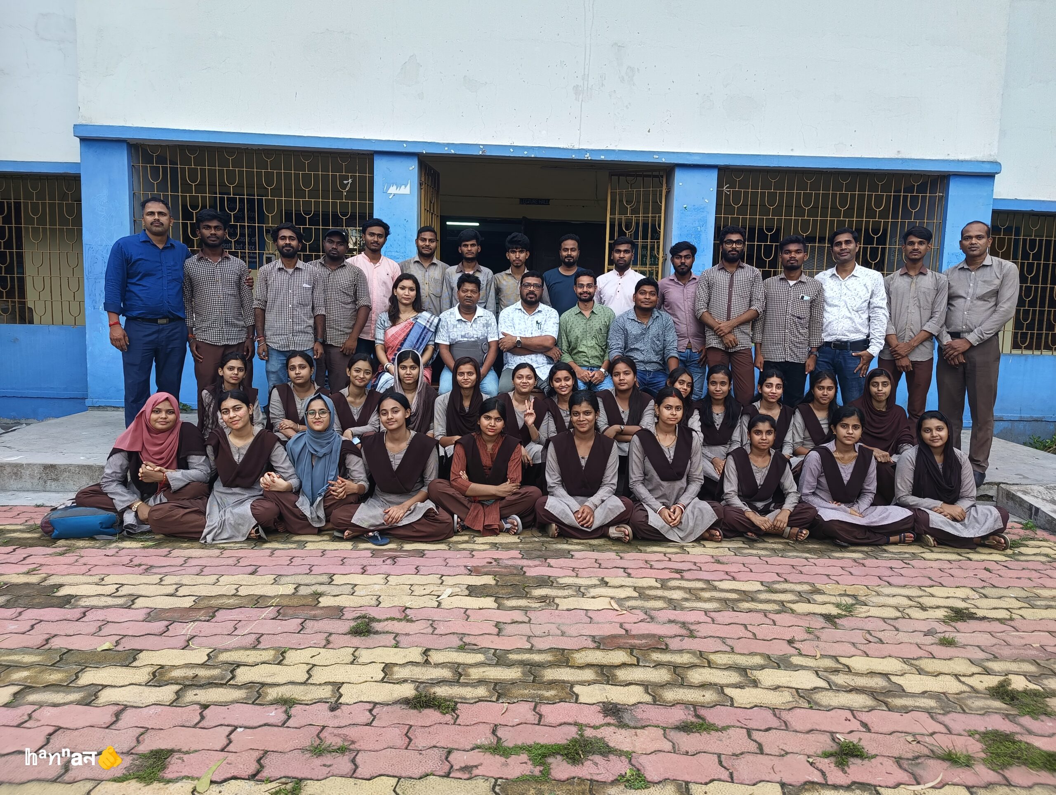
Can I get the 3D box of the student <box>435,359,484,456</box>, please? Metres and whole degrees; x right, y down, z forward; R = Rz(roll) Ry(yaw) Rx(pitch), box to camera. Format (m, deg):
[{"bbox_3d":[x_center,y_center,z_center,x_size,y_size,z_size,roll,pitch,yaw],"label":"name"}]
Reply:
[{"bbox_3d":[-0.421,0.207,4.457,0.420,0.921,0.660,1,5,-4],"label":"student"}]

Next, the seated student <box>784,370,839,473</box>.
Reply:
[{"bbox_3d":[1.839,0.276,4.521,0.460,0.889,0.620,3,6,16],"label":"seated student"}]

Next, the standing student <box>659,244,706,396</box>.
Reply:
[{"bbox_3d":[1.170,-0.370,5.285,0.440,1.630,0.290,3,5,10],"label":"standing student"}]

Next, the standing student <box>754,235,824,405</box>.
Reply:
[{"bbox_3d":[1.840,-0.327,4.936,0.470,1.645,0.290,3,5,16],"label":"standing student"}]

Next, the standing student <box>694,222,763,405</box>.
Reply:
[{"bbox_3d":[1.388,-0.356,4.916,0.490,1.665,0.320,3,6,13],"label":"standing student"}]

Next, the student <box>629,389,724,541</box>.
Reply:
[{"bbox_3d":[0.831,0.342,3.965,0.550,0.799,0.590,2,5,7],"label":"student"}]

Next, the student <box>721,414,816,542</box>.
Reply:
[{"bbox_3d":[1.373,0.429,4.026,0.540,0.665,0.560,3,6,11],"label":"student"}]

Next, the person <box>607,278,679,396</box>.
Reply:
[{"bbox_3d":[0.807,-0.187,4.926,0.540,1.294,0.750,2,6,7],"label":"person"}]

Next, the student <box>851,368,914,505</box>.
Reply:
[{"bbox_3d":[2.268,0.267,4.488,0.440,0.890,0.680,4,6,20],"label":"student"}]

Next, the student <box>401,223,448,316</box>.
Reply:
[{"bbox_3d":[-0.814,-0.476,5.481,0.470,1.715,0.280,1,5,-6],"label":"student"}]

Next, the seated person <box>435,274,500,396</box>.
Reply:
[{"bbox_3d":[-0.419,-0.214,4.921,0.500,1.311,0.720,1,5,-4],"label":"seated person"}]

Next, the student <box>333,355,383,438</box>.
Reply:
[{"bbox_3d":[-1.054,0.187,4.368,0.420,0.885,0.680,1,5,-10],"label":"student"}]

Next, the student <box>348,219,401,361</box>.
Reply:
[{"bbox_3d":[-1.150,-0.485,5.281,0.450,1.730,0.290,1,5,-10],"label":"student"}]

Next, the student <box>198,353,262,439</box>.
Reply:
[{"bbox_3d":[-1.890,0.167,4.490,0.460,0.902,0.620,0,6,-16],"label":"student"}]

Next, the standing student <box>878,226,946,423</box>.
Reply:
[{"bbox_3d":[2.653,-0.325,4.834,0.460,1.705,0.300,4,6,23],"label":"standing student"}]

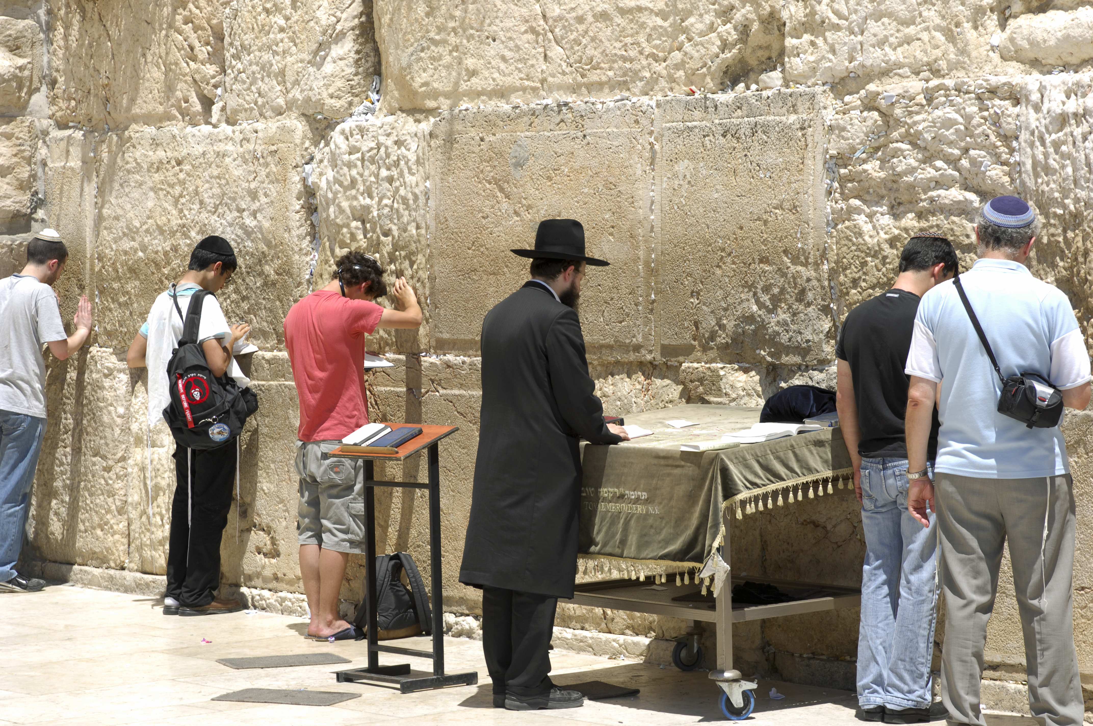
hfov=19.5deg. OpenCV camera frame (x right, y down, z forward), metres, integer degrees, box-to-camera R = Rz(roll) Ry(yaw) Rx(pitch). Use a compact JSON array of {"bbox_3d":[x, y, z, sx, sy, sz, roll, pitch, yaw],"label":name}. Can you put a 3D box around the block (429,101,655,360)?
[{"bbox_3d":[0.181,-0.557,13.391,0.600,1.051,1.387,-3,3,-43],"label":"block"}]

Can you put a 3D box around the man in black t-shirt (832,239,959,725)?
[{"bbox_3d":[1.199,0.391,10.998,0.500,1.673,0.420,1,3,38],"label":"man in black t-shirt"}]

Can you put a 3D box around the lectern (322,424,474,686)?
[{"bbox_3d":[-0.543,0.723,11.985,0.370,0.970,0.470,-2,3,-39],"label":"lectern"}]

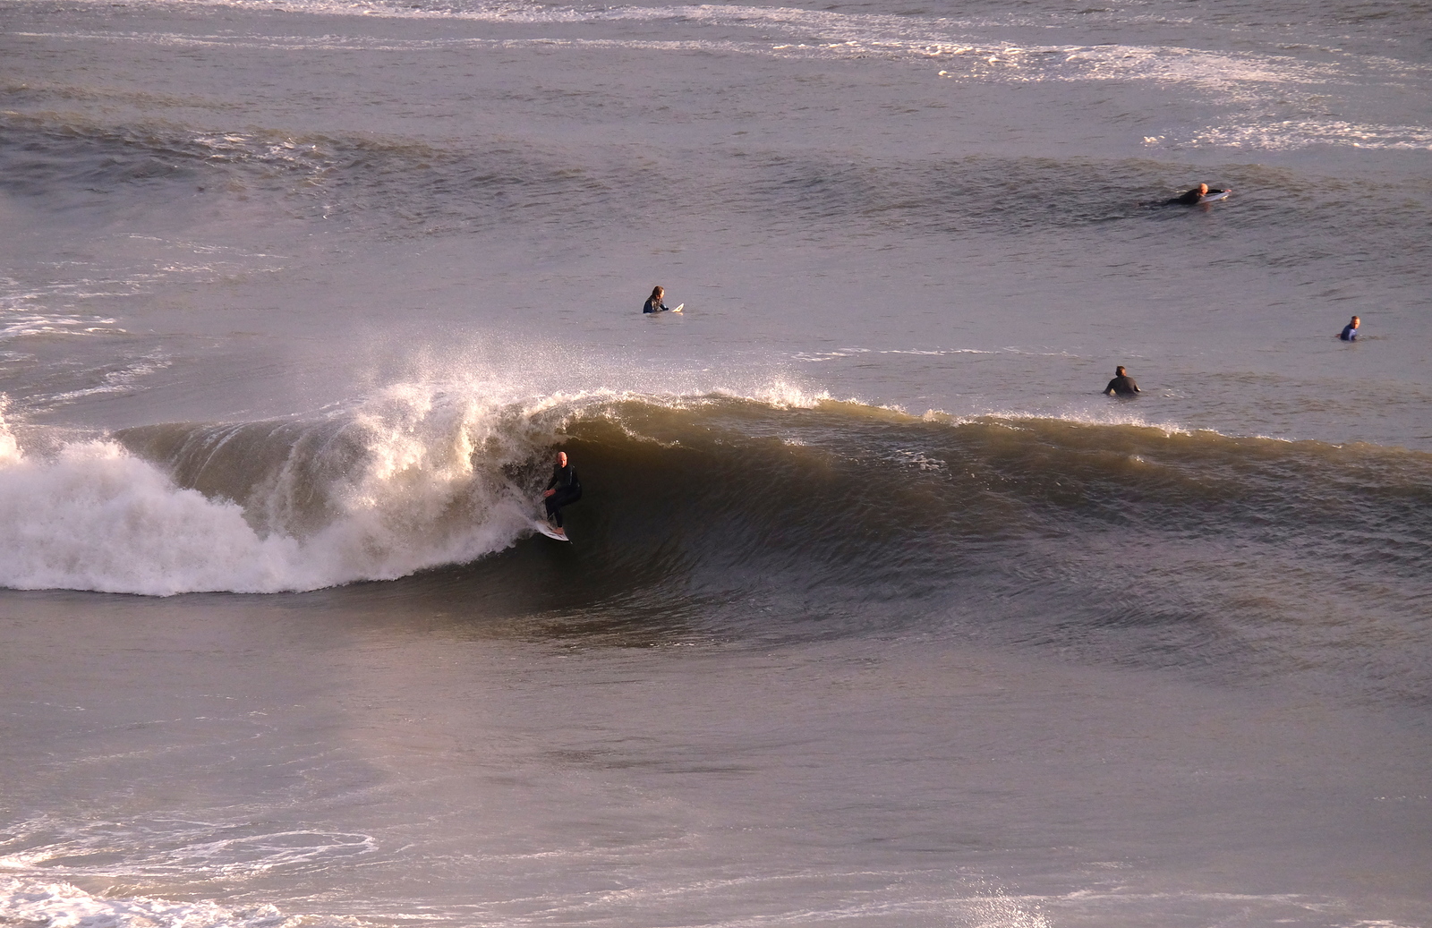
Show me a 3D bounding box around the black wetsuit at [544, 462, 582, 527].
[{"bbox_3d":[-2.337,0.470,210.000,0.520,0.990,0.560,5,8,41],"label":"black wetsuit"}]

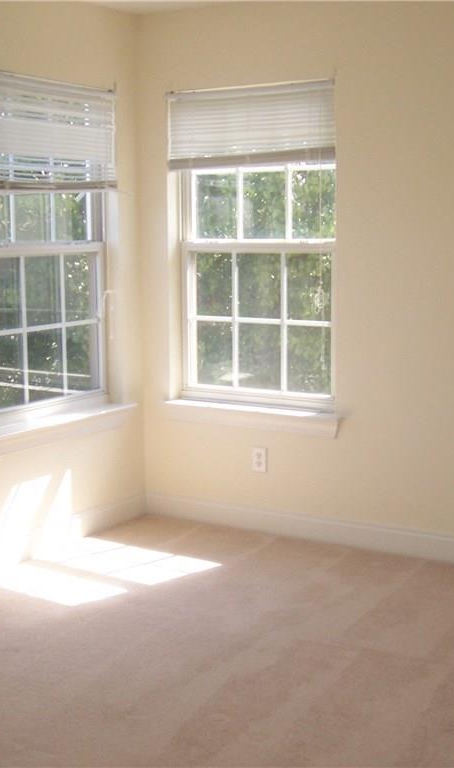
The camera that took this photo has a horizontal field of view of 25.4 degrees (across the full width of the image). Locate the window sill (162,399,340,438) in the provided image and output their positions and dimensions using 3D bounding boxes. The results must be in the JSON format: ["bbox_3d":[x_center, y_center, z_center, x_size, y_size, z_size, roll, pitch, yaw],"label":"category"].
[{"bbox_3d":[0.118,0.153,4.684,0.955,0.102,0.125,5,10,31],"label":"window sill"}]

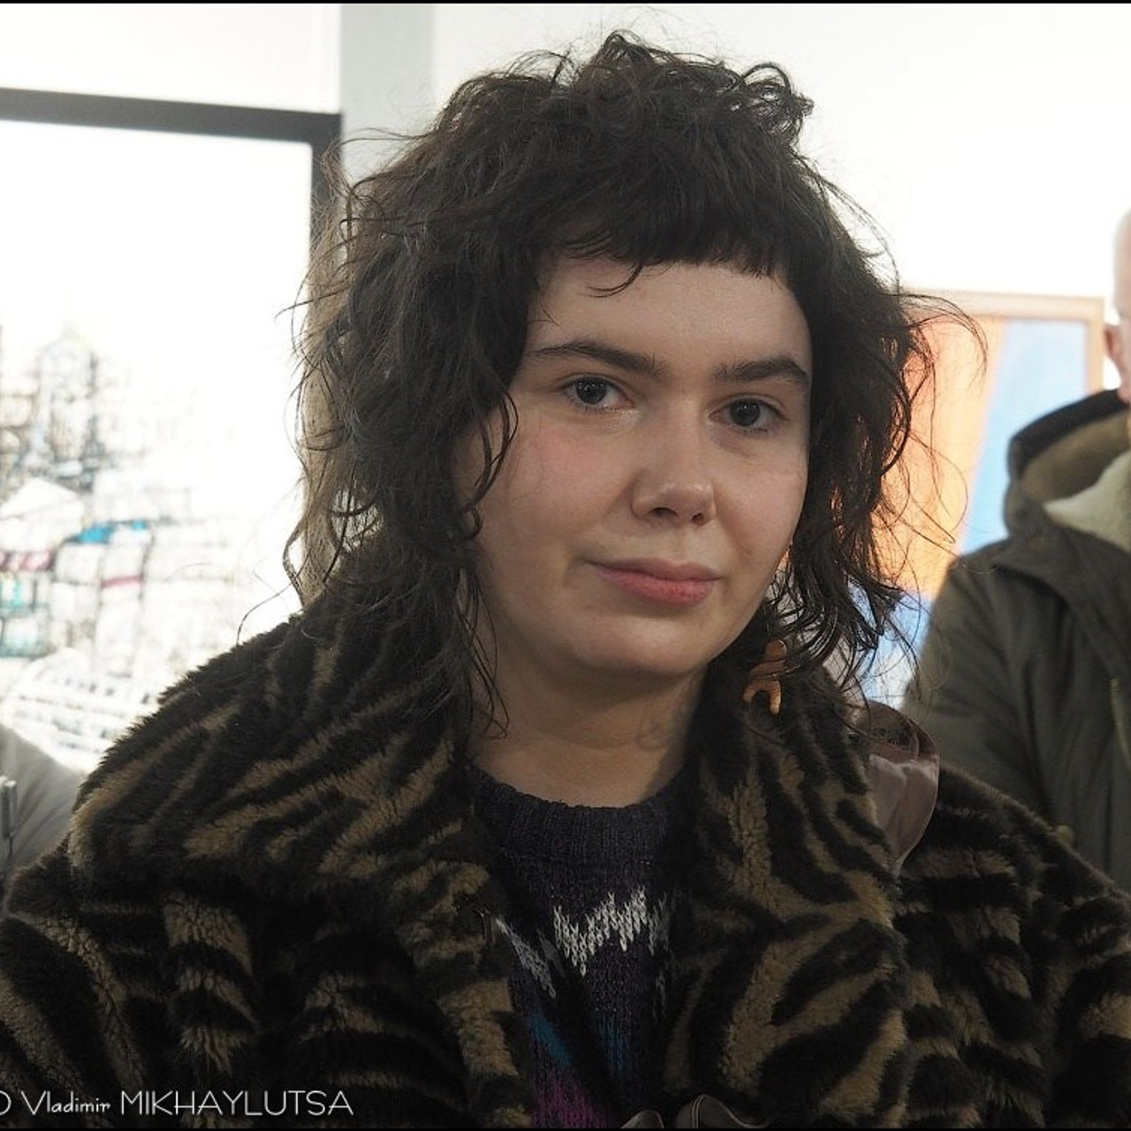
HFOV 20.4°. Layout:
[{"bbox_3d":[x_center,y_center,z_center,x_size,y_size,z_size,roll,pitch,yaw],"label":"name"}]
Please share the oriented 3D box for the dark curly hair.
[{"bbox_3d":[0.021,-0.073,1.255,0.255,0.280,0.240,5,0,-20],"label":"dark curly hair"}]

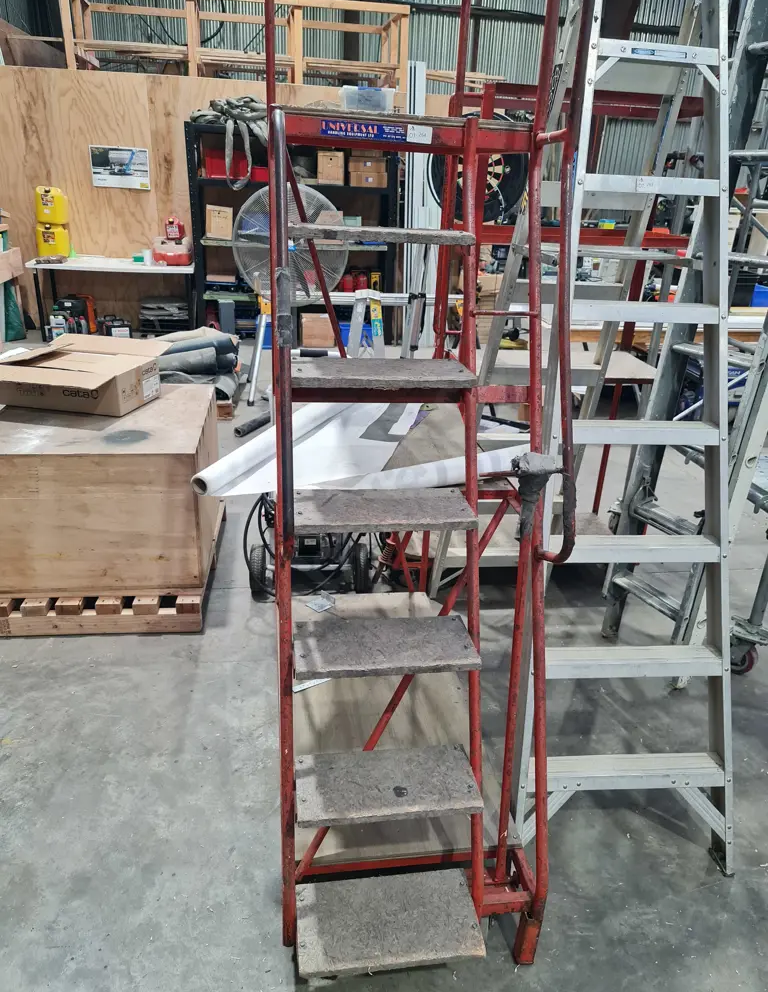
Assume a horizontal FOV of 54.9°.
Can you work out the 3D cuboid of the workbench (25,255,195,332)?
[{"bbox_3d":[-2.590,-1.911,7.276,1.500,0.750,0.750,0,24,-6],"label":"workbench"}]

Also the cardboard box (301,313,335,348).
[{"bbox_3d":[-0.682,-1.690,7.533,0.305,0.284,0.280,-2,25,-10],"label":"cardboard box"}]

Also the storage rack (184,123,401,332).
[{"bbox_3d":[-0.875,-2.551,7.359,1.950,1.980,0.600,-2,25,-10],"label":"storage rack"}]

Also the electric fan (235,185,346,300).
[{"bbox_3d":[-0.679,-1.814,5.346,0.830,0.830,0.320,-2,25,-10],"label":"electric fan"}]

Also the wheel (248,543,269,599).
[{"bbox_3d":[-0.532,0.320,3.138,0.070,0.240,0.240,-2,25,-10],"label":"wheel"}]

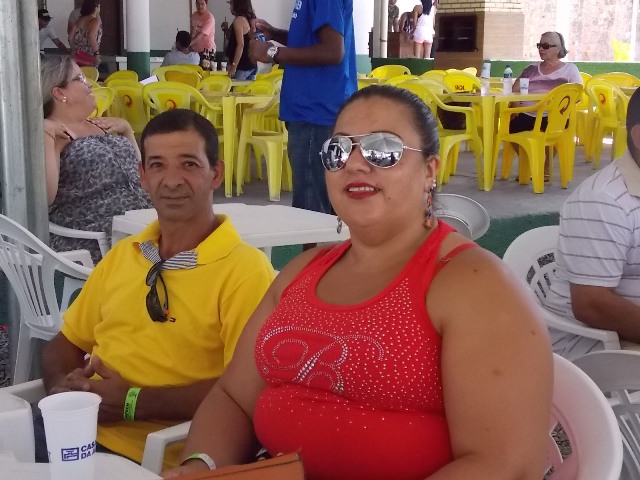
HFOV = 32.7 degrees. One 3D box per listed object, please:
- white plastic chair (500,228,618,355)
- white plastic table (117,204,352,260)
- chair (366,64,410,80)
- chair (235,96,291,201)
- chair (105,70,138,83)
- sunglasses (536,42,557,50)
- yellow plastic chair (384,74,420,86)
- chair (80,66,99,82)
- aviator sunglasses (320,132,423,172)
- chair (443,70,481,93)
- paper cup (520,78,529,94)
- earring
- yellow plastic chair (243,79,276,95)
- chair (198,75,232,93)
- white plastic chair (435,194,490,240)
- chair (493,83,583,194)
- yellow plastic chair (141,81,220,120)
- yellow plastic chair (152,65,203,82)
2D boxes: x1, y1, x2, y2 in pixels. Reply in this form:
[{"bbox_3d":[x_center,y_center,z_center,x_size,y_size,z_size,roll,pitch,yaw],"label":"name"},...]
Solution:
[{"bbox_3d":[0.801,0.373,3.142,0.550,0.820,0.570,10,14,43],"label":"white plastic chair"},{"bbox_3d":[-0.343,0.273,4.532,0.710,0.720,0.710,-8,13,-38],"label":"white plastic table"},{"bbox_3d":[0.752,-1.663,12.961,0.560,0.800,0.550,4,11,20],"label":"chair"},{"bbox_3d":[-0.260,-0.721,7.870,0.530,0.810,0.560,9,13,40],"label":"chair"},{"bbox_3d":[-2.243,-1.401,11.618,0.550,0.800,0.560,9,14,39],"label":"chair"},{"bbox_3d":[1.923,-1.629,9.200,0.145,0.050,0.145,-6,12,-32],"label":"sunglasses"},{"bbox_3d":[0.695,-1.127,10.140,0.530,0.810,0.560,6,12,29],"label":"yellow plastic chair"},{"bbox_3d":[-2.810,-1.560,12.560,0.560,0.810,0.530,-3,10,-15],"label":"chair"},{"bbox_3d":[0.092,-0.125,1.630,0.142,0.052,0.140,-3,0,28],"label":"aviator sunglasses"},{"bbox_3d":[1.400,-1.290,11.049,0.560,0.800,0.550,2,11,7],"label":"chair"},{"bbox_3d":[1.553,-1.164,8.284,0.075,0.116,0.075,0,10,0],"label":"paper cup"},{"bbox_3d":[0.172,-0.057,1.690,0.016,0.076,0.014,-8,13,-39],"label":"earring"},{"bbox_3d":[-0.655,-0.952,9.259,0.550,0.800,0.560,8,13,36],"label":"yellow plastic chair"},{"bbox_3d":[-1.038,-1.100,9.988,0.530,0.810,0.560,8,13,37],"label":"chair"},{"bbox_3d":[0.364,0.172,4.788,0.560,0.800,0.550,-9,14,-42],"label":"white plastic chair"},{"bbox_3d":[1.656,-0.785,8.225,0.530,0.810,0.560,8,13,39],"label":"chair"},{"bbox_3d":[-1.072,-0.819,8.419,0.560,0.810,0.530,3,11,18],"label":"yellow plastic chair"},{"bbox_3d":[-1.703,-1.744,13.397,0.560,0.800,0.550,2,11,8],"label":"yellow plastic chair"}]

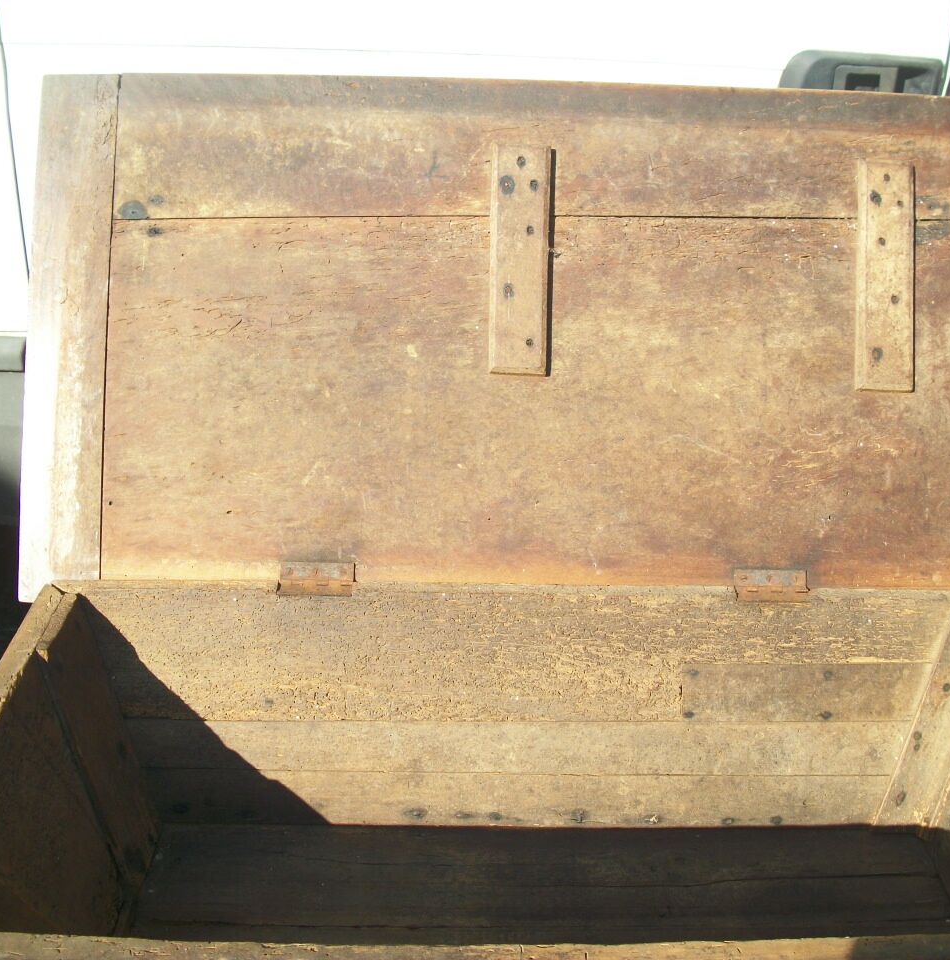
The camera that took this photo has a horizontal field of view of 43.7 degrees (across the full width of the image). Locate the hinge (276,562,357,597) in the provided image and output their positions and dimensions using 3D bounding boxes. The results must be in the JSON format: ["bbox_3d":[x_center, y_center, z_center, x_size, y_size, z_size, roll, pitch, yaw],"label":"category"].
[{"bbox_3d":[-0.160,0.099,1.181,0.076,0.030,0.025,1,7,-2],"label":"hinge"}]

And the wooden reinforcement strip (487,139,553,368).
[{"bbox_3d":[0.046,-0.227,1.213,0.059,0.237,0.015,1,-4,-2],"label":"wooden reinforcement strip"}]

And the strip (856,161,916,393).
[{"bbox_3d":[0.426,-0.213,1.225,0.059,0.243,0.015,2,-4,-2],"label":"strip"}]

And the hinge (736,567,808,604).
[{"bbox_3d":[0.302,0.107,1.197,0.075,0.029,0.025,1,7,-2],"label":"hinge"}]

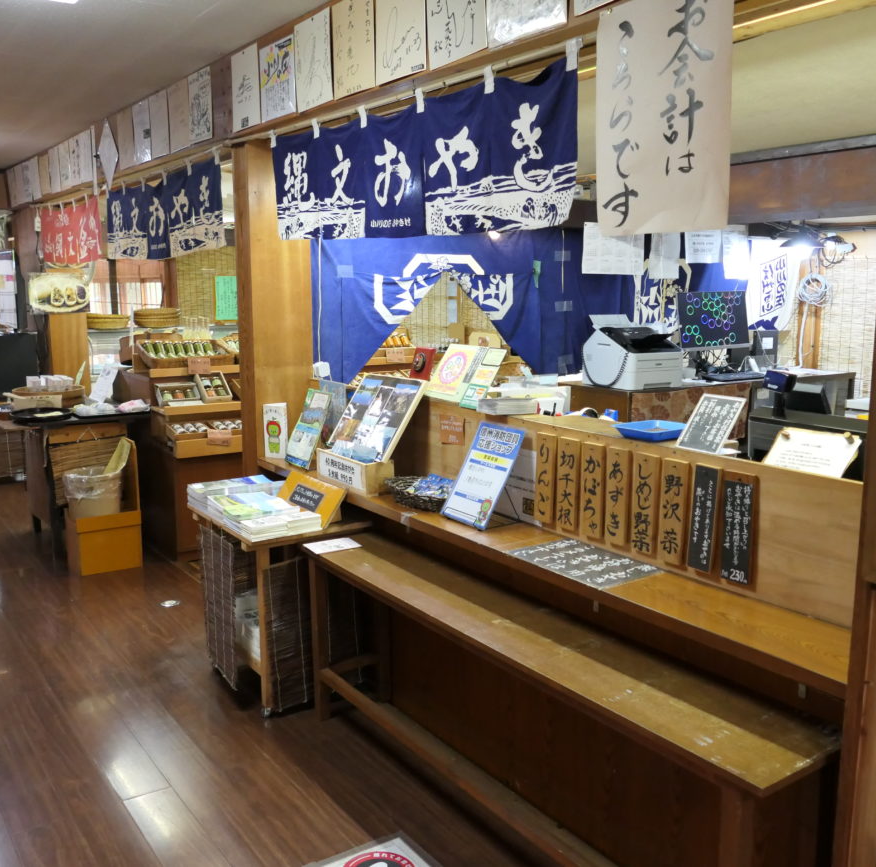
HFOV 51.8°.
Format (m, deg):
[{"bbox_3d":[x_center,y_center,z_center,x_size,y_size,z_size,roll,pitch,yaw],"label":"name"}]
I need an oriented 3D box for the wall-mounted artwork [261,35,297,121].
[{"bbox_3d":[-0.549,-1.195,3.062,0.015,0.254,0.262,-7,12,-34],"label":"wall-mounted artwork"}]

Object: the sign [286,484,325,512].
[{"bbox_3d":[-0.458,0.227,3.158,0.174,0.066,0.008,11,-20,49],"label":"sign"}]

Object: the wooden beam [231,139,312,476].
[{"bbox_3d":[-0.646,-0.131,3.675,0.254,1.985,0.149,-7,12,-34],"label":"wooden beam"}]

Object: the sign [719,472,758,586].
[{"bbox_3d":[0.674,0.211,2.008,0.020,0.252,0.080,-7,12,-34],"label":"sign"}]

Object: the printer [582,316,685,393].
[{"bbox_3d":[1.036,-0.436,4.777,0.370,0.360,0.370,-7,12,-34],"label":"printer"}]

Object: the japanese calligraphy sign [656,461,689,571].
[{"bbox_3d":[0.569,0.188,2.157,0.020,0.253,0.074,-7,12,-34],"label":"japanese calligraphy sign"}]

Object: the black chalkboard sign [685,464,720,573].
[{"bbox_3d":[0.616,0.196,2.095,0.018,0.250,0.072,-7,12,-34],"label":"black chalkboard sign"}]

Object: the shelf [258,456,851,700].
[{"bbox_3d":[0.105,0.277,2.676,0.250,0.035,2.500,-7,12,-34],"label":"shelf"}]

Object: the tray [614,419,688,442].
[{"bbox_3d":[0.563,-0.005,2.317,0.183,0.031,0.153,-7,12,-34],"label":"tray"}]

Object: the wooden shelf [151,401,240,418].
[{"bbox_3d":[-1.226,-0.159,4.845,0.580,0.045,0.280,-7,12,-34],"label":"wooden shelf"}]

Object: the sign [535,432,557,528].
[{"bbox_3d":[0.308,0.127,2.523,0.020,0.255,0.079,-7,12,-34],"label":"sign"}]

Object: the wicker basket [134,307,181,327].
[{"bbox_3d":[-2.208,-0.912,7.100,0.365,0.145,0.365,-7,12,-34],"label":"wicker basket"}]

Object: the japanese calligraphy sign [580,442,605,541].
[{"bbox_3d":[0.412,0.151,2.392,0.018,0.252,0.077,-7,12,-34],"label":"japanese calligraphy sign"}]

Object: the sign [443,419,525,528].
[{"bbox_3d":[0.133,0.118,2.616,0.018,0.304,0.218,27,-8,-35],"label":"sign"}]

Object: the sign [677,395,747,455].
[{"bbox_3d":[0.657,-0.021,2.158,0.014,0.155,0.121,38,-13,-33],"label":"sign"}]

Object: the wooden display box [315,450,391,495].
[{"bbox_3d":[-0.280,0.126,3.089,0.117,0.111,0.326,-7,12,-35],"label":"wooden display box"}]

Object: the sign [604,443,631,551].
[{"bbox_3d":[0.468,0.165,2.337,0.016,0.256,0.072,-7,12,-34],"label":"sign"}]

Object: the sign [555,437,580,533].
[{"bbox_3d":[0.363,0.140,2.484,0.016,0.256,0.074,-7,12,-34],"label":"sign"}]

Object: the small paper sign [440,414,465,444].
[{"bbox_3d":[0.046,-0.009,2.927,0.006,0.090,0.133,-7,12,-34],"label":"small paper sign"}]

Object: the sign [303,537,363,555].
[{"bbox_3d":[-0.342,0.368,2.968,0.165,0.004,0.112,-6,11,-29],"label":"sign"}]

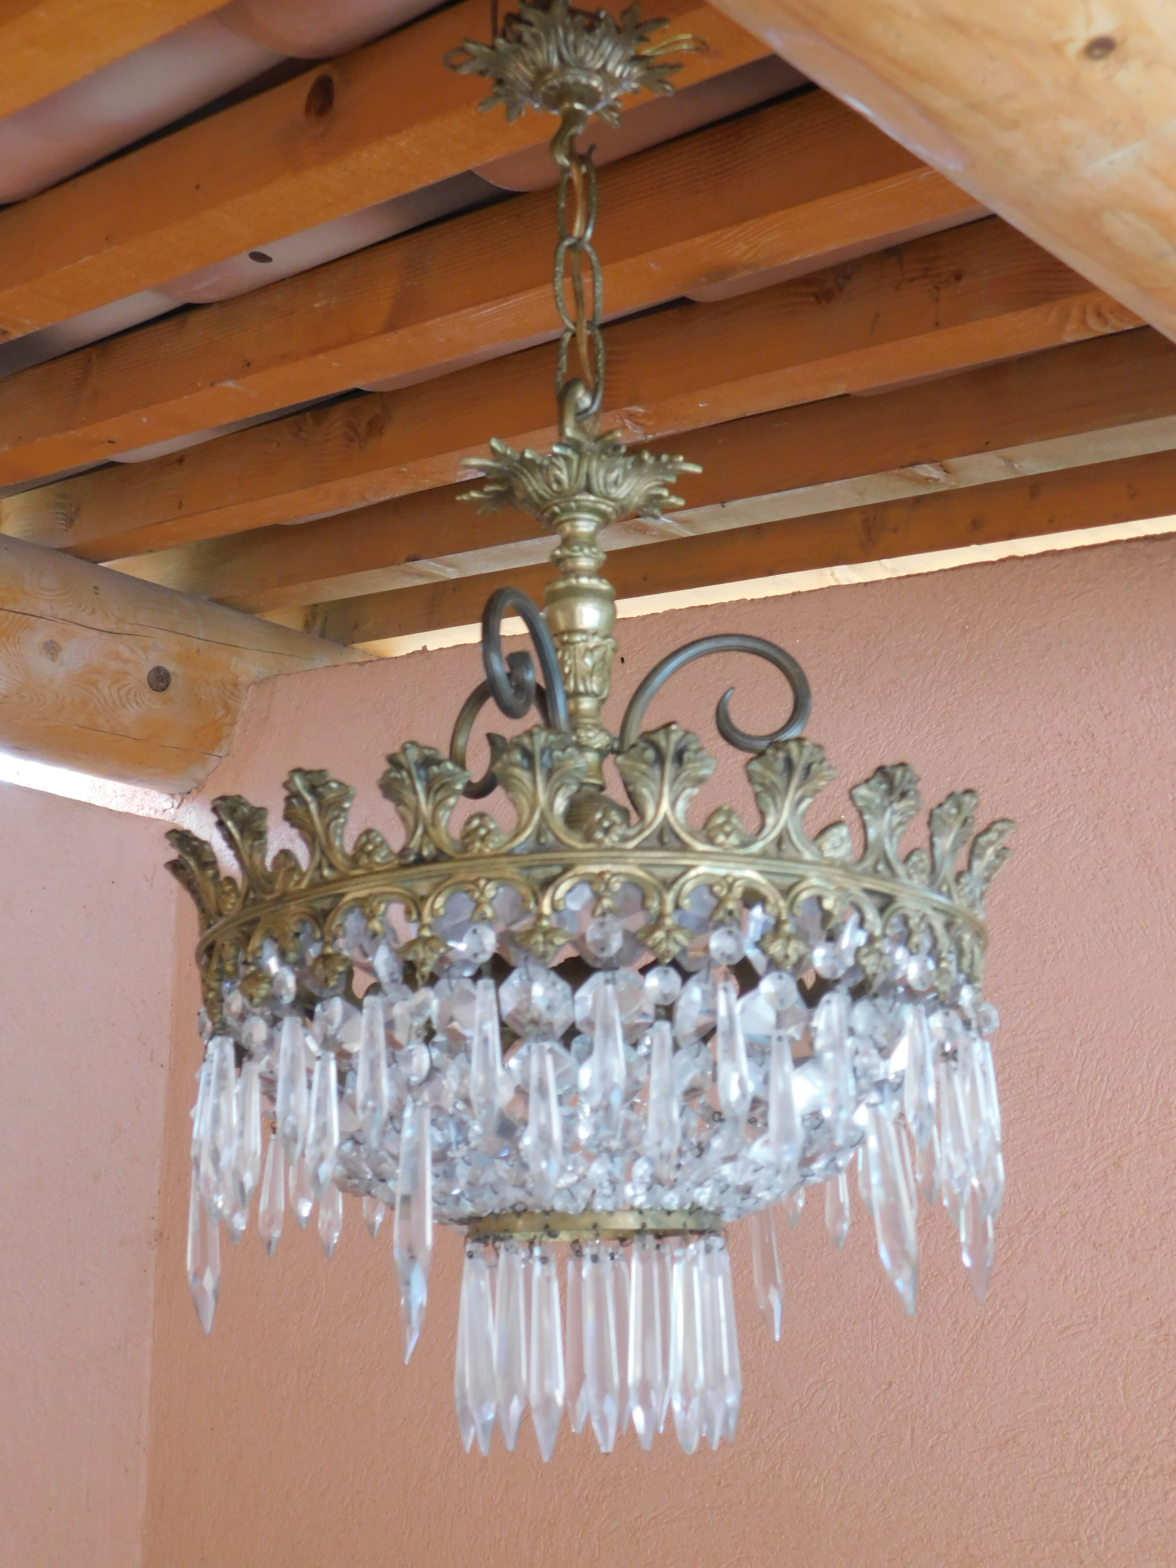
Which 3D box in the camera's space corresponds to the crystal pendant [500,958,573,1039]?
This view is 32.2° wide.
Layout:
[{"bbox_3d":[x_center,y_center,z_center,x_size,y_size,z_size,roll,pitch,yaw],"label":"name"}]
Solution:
[{"bbox_3d":[-0.021,0.088,0.842,0.031,0.033,0.014,-3,-8,8],"label":"crystal pendant"}]

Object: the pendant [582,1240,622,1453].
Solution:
[{"bbox_3d":[0.006,0.253,0.917,0.016,0.092,0.014,-1,-17,-1],"label":"pendant"}]

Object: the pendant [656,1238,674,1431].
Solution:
[{"bbox_3d":[0.037,0.279,1.028,0.015,0.094,0.013,-11,-20,29],"label":"pendant"}]

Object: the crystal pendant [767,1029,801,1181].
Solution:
[{"bbox_3d":[0.079,0.129,0.816,0.014,0.062,0.011,6,-19,-22],"label":"crystal pendant"}]

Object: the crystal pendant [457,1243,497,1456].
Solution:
[{"bbox_3d":[-0.052,0.264,0.954,0.015,0.096,0.017,6,-19,-21],"label":"crystal pendant"}]

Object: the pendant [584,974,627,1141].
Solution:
[{"bbox_3d":[0.007,0.105,0.787,0.016,0.065,0.011,0,-19,-1],"label":"pendant"}]

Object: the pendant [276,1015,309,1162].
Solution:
[{"bbox_3d":[-0.120,0.124,0.832,0.015,0.060,0.011,-18,-25,39],"label":"pendant"}]

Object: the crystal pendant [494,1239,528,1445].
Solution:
[{"bbox_3d":[-0.035,0.253,0.918,0.015,0.091,0.012,-16,-23,39],"label":"crystal pendant"}]

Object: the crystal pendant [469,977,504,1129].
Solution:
[{"bbox_3d":[-0.041,0.107,0.813,0.014,0.062,0.011,-5,-18,12],"label":"crystal pendant"}]

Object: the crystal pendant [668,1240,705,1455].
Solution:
[{"bbox_3d":[0.043,0.244,0.885,0.015,0.089,0.013,14,-24,-37],"label":"crystal pendant"}]

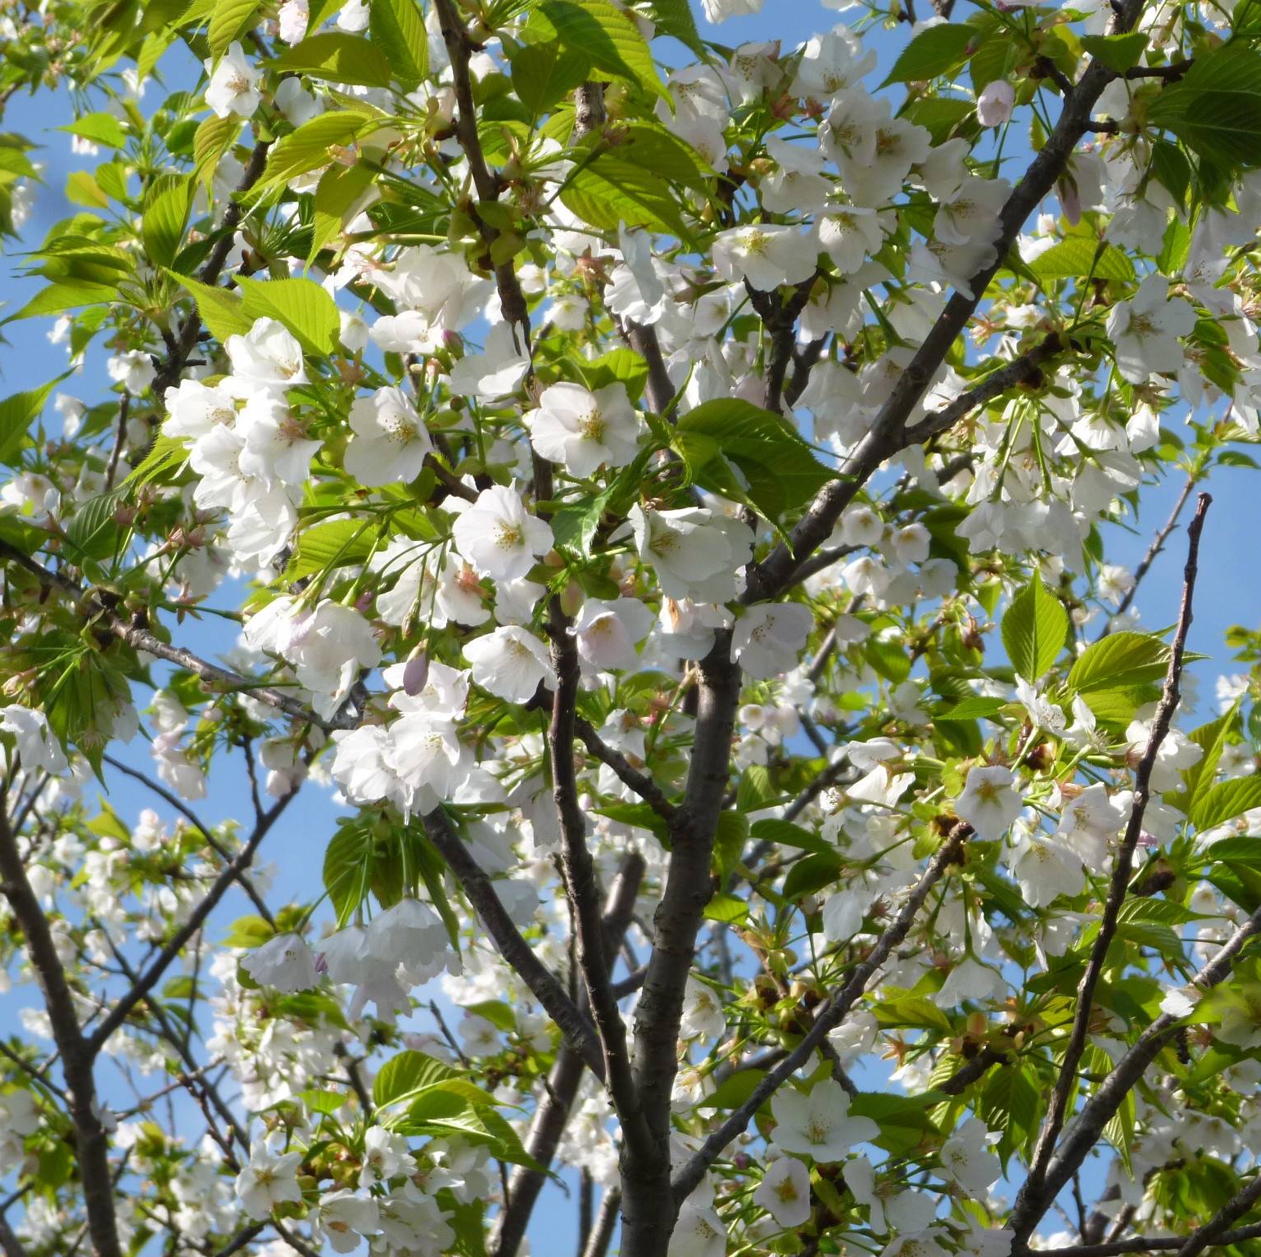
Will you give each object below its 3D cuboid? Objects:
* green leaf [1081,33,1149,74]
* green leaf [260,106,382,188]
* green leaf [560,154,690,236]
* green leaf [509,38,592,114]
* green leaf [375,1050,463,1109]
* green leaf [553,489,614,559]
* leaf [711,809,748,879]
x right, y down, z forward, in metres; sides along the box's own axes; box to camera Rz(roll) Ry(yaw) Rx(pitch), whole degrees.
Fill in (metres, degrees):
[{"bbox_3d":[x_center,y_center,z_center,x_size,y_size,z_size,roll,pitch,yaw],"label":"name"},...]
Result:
[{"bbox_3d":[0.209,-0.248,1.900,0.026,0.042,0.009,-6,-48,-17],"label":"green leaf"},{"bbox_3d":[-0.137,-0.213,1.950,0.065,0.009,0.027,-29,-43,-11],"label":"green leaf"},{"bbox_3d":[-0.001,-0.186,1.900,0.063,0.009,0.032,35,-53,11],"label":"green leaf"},{"bbox_3d":[-0.036,-0.254,2.020,0.034,0.041,0.013,17,-15,4],"label":"green leaf"},{"bbox_3d":[-0.101,0.215,2.100,0.051,0.011,0.026,-23,-48,11],"label":"green leaf"},{"bbox_3d":[-0.021,-0.047,1.980,0.025,0.035,0.016,4,-31,2],"label":"green leaf"},{"bbox_3d":[0.055,0.122,2.500,0.030,0.055,0.012,9,-21,-15],"label":"leaf"}]

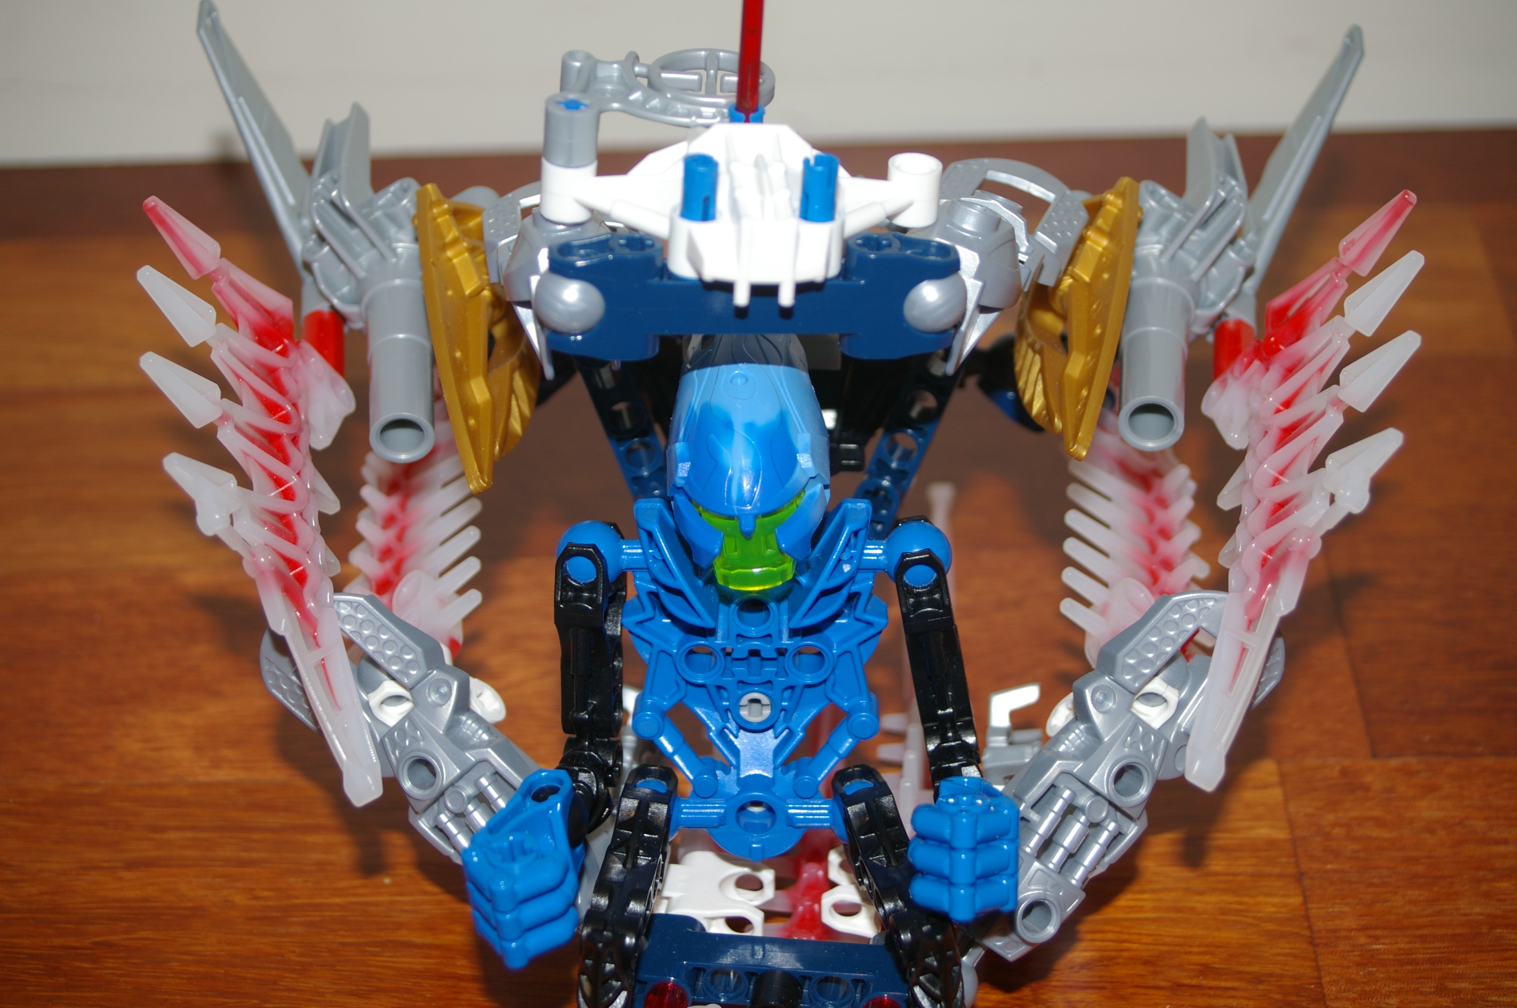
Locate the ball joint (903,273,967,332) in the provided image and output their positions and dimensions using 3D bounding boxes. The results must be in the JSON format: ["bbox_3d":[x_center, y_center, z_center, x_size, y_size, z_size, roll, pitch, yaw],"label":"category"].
[{"bbox_3d":[0.023,-0.027,0.424,0.010,0.010,0.010,-1,29,0],"label":"ball joint"}]

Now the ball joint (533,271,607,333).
[{"bbox_3d":[-0.025,-0.027,0.424,0.010,0.010,0.010,-1,29,0],"label":"ball joint"}]

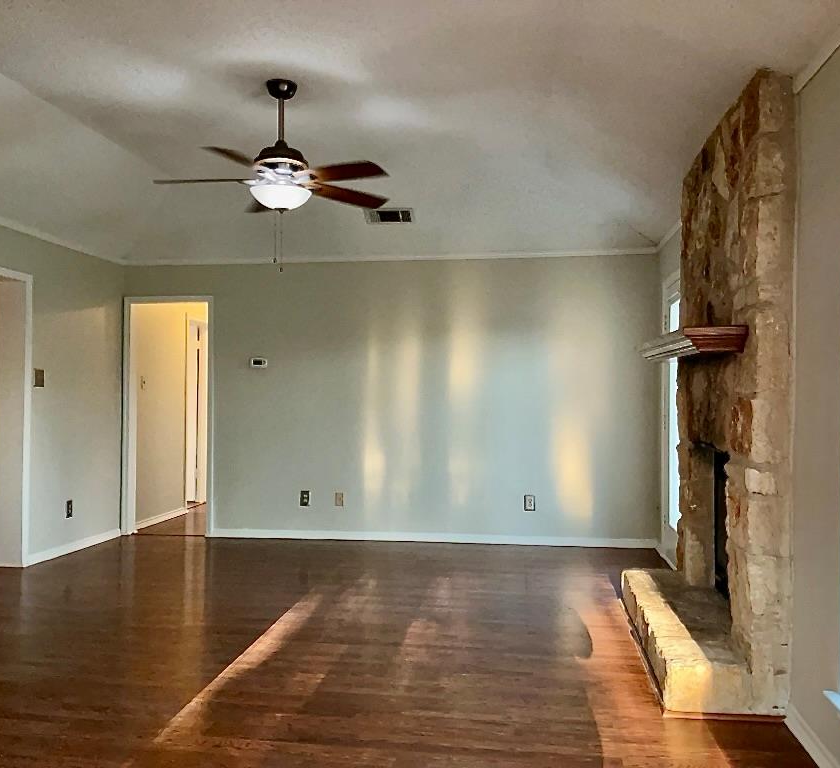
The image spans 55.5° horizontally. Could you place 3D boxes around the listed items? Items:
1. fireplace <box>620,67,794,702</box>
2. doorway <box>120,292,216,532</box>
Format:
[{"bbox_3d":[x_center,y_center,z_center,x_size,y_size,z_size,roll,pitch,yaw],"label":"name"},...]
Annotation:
[{"bbox_3d":[1.315,0.051,3.975,0.465,2.520,1.750,0,-1,8],"label":"fireplace"},{"bbox_3d":[-2.220,0.281,7.080,0.835,2.090,0.140,0,-1,8],"label":"doorway"}]

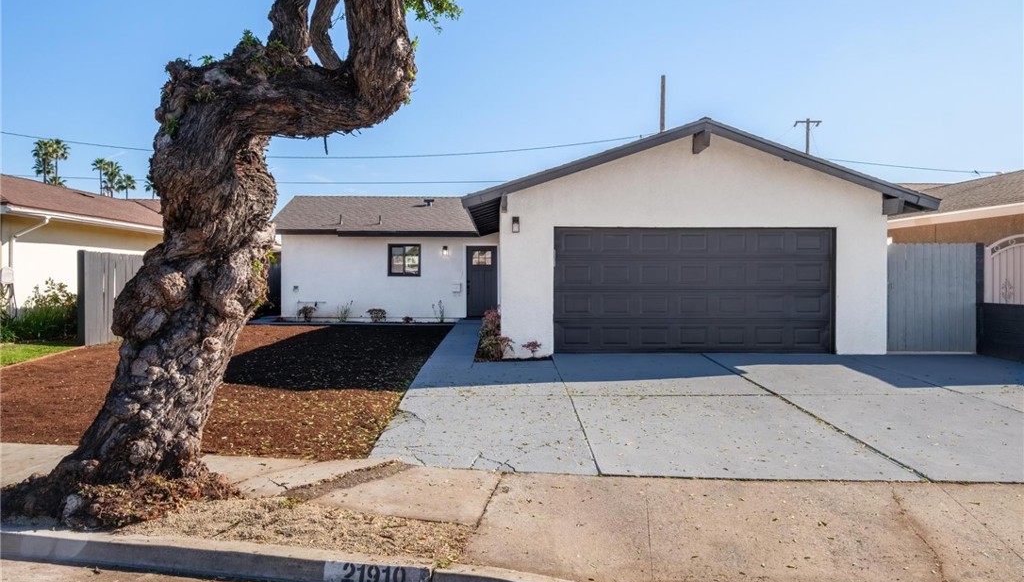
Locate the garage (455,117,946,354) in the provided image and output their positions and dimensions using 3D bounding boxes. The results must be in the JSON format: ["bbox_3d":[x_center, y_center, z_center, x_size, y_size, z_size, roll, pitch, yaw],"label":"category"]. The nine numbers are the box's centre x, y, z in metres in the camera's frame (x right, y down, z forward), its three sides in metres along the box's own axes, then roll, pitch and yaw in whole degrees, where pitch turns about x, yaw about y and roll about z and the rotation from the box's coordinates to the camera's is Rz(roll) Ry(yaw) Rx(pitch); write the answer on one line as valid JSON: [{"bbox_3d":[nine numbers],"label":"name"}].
[{"bbox_3d":[3.080,-0.840,15.100,7.750,3.900,7.100,0,0,0],"label":"garage"}]

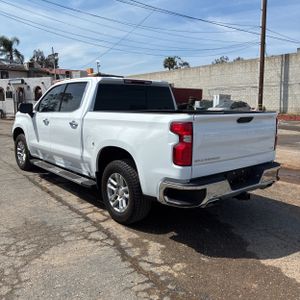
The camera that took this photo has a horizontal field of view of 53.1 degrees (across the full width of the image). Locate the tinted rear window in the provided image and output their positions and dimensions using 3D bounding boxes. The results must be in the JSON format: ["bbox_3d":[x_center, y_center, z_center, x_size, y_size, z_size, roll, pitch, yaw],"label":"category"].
[{"bbox_3d":[-0.185,-0.810,4.785,1.600,0.430,0.090,-6,11,-39],"label":"tinted rear window"}]

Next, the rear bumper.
[{"bbox_3d":[0.971,0.346,3.526,1.980,0.260,0.400,-6,11,-39],"label":"rear bumper"}]

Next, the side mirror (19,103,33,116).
[{"bbox_3d":[-2.250,-0.735,5.494,0.260,0.240,0.160,-6,11,-39],"label":"side mirror"}]

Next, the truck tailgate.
[{"bbox_3d":[1.001,-0.102,3.430,1.580,0.640,0.100,-6,11,-39],"label":"truck tailgate"}]

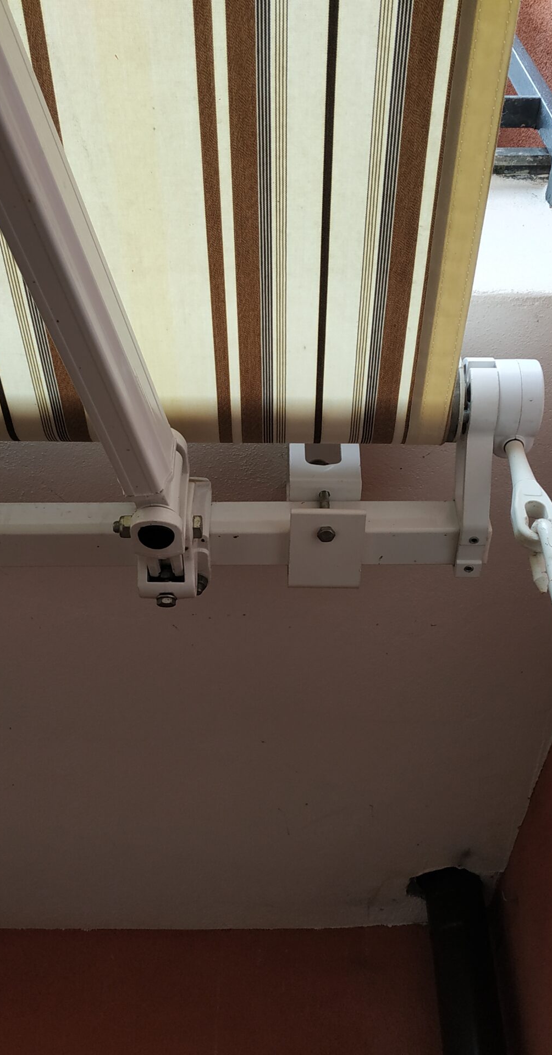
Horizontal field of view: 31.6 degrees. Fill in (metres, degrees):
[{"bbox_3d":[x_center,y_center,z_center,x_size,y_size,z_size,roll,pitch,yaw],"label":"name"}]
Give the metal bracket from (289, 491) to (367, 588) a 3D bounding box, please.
[{"bbox_3d":[0.044,0.006,0.874,0.064,0.057,0.087,0,-47,0],"label":"metal bracket"}]

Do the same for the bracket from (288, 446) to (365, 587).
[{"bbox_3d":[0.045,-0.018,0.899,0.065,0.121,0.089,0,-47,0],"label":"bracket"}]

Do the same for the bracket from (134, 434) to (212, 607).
[{"bbox_3d":[-0.085,-0.003,0.858,0.062,0.117,0.118,0,-47,0],"label":"bracket"}]

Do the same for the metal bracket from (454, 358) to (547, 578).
[{"bbox_3d":[0.190,-0.061,0.857,0.065,0.126,0.181,0,-47,0],"label":"metal bracket"}]

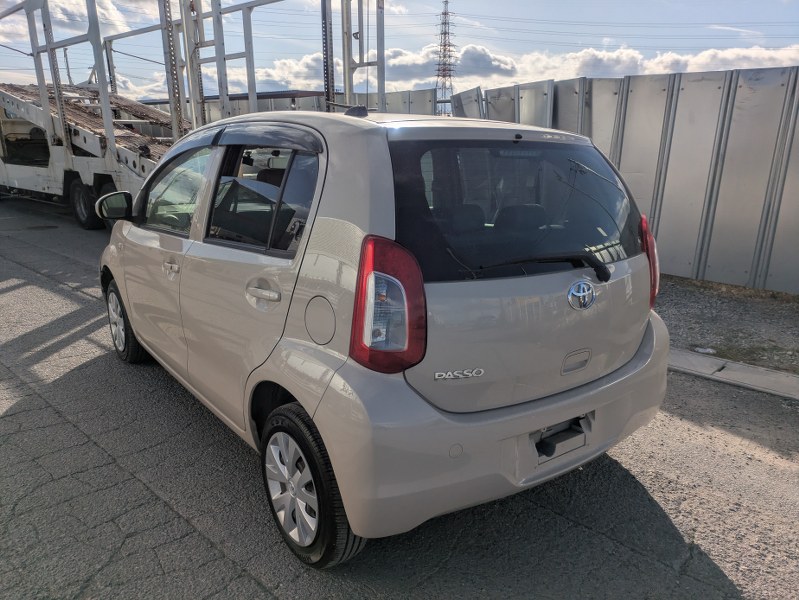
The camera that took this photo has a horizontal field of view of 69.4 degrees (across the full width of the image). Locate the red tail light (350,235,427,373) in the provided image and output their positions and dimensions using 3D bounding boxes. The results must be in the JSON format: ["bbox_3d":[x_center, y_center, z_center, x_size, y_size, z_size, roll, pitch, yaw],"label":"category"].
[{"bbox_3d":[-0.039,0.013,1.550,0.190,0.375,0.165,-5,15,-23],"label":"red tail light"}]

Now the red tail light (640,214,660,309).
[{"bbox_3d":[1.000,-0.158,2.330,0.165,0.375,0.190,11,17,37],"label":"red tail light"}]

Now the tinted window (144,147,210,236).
[{"bbox_3d":[-1.079,-0.541,2.765,0.060,0.410,0.750,12,4,-40],"label":"tinted window"}]

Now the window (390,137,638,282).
[{"bbox_3d":[0.460,-0.322,1.913,1.130,0.450,0.130,-9,-13,-36],"label":"window"}]

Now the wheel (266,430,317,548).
[{"bbox_3d":[-0.317,0.611,1.918,0.115,0.380,0.380,-9,17,-36],"label":"wheel"}]

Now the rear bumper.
[{"bbox_3d":[0.489,0.338,2.018,1.630,0.540,0.310,-9,17,-36],"label":"rear bumper"}]

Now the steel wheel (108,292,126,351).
[{"bbox_3d":[-1.803,0.135,3.794,0.115,0.380,0.380,-9,17,-36],"label":"steel wheel"}]

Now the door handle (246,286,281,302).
[{"bbox_3d":[-0.420,-0.020,1.770,0.048,0.042,0.210,-9,17,-36],"label":"door handle"}]

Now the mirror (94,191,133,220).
[{"bbox_3d":[-1.479,-0.493,3.006,0.200,0.150,0.110,-9,17,-36],"label":"mirror"}]

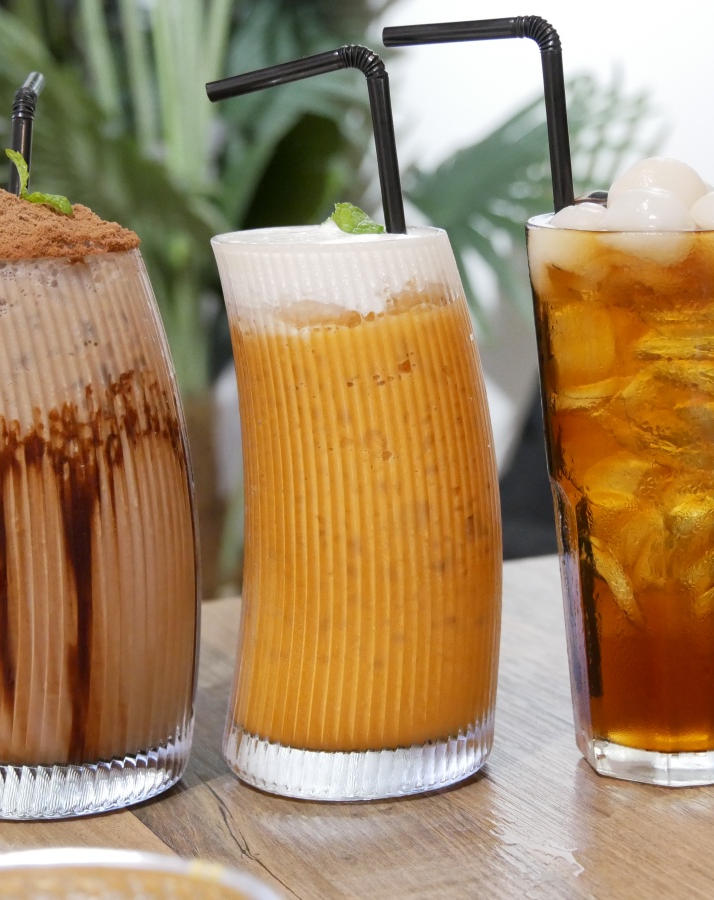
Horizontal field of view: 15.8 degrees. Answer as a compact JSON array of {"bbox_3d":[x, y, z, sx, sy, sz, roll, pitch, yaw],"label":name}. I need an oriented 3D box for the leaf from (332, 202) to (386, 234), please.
[{"bbox_3d":[0.000,-0.068,0.750,0.015,0.009,0.013,-2,9,0],"label":"leaf"}]

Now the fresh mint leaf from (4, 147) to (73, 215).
[{"bbox_3d":[-0.092,-0.077,0.742,0.021,0.019,0.012,-2,9,0],"label":"fresh mint leaf"}]

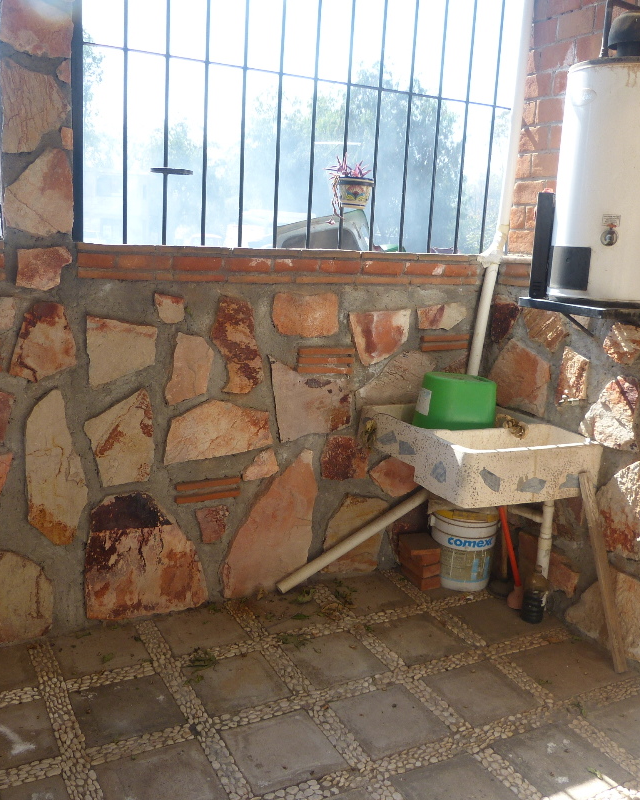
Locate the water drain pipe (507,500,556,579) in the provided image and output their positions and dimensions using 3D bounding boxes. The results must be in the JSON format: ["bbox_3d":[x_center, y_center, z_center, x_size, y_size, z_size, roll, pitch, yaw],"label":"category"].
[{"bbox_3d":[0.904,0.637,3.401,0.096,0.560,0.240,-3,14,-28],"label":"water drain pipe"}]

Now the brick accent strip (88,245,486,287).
[{"bbox_3d":[-0.091,-0.569,3.264,1.828,0.134,0.112,-3,14,-28],"label":"brick accent strip"}]

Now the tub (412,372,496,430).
[{"bbox_3d":[0.595,0.036,3.430,0.336,0.264,0.336,3,12,-1],"label":"tub"}]

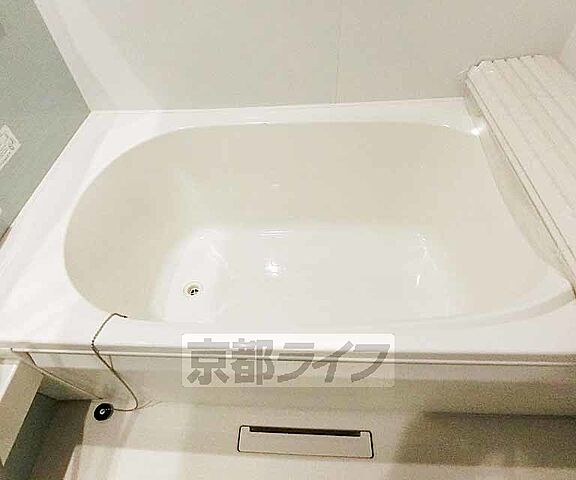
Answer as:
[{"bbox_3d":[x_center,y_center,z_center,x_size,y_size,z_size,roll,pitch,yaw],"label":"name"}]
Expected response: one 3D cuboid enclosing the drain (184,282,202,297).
[{"bbox_3d":[-0.304,0.159,1.060,0.058,0.014,0.058,0,50,4],"label":"drain"}]

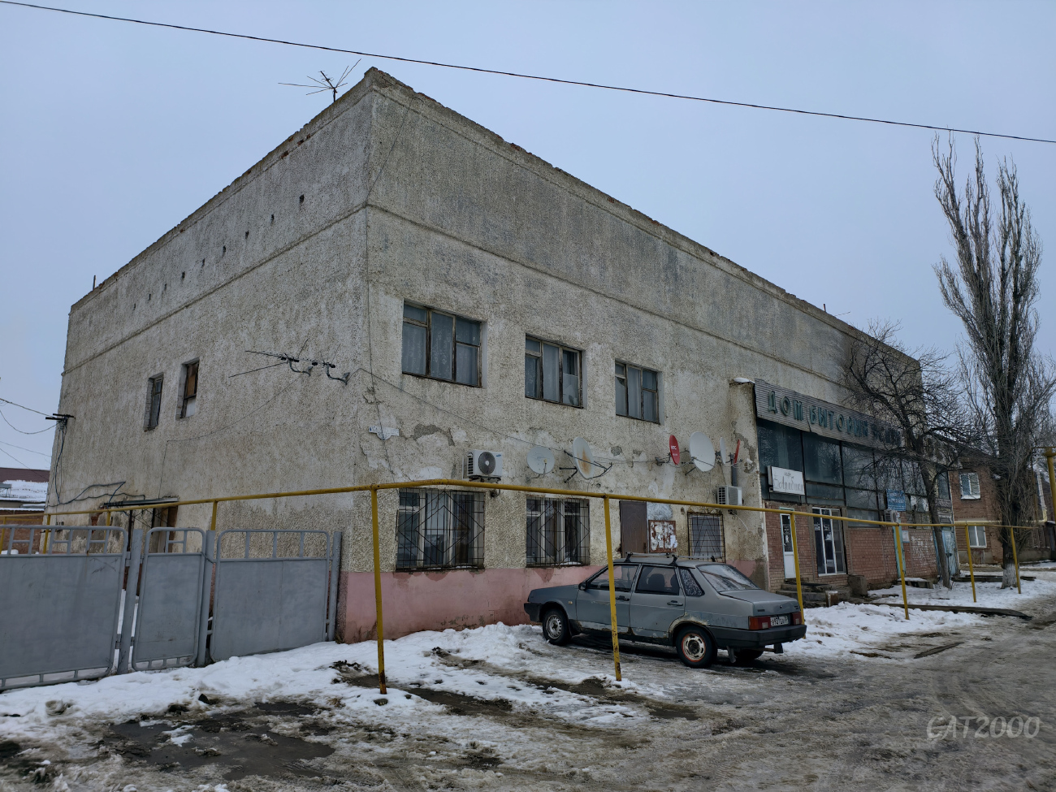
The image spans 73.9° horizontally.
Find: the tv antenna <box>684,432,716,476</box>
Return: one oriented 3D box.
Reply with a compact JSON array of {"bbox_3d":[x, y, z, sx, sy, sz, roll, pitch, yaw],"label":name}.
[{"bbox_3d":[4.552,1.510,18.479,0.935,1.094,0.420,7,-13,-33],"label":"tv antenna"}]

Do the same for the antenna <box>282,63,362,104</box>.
[{"bbox_3d":[-4.069,-6.321,14.190,1.800,0.520,0.750,-2,-11,14],"label":"antenna"}]

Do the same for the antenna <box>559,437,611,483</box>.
[{"bbox_3d":[1.176,1.295,14.397,1.000,0.950,0.900,-7,-13,34],"label":"antenna"}]

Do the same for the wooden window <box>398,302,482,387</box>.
[{"bbox_3d":[-1.539,-0.908,12.955,0.150,1.330,1.900,-10,-15,43],"label":"wooden window"}]

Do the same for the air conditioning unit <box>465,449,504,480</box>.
[{"bbox_3d":[-0.767,1.242,12.799,0.300,0.510,0.740,-10,-15,43],"label":"air conditioning unit"}]

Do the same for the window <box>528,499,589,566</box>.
[{"bbox_3d":[0.657,2.874,14.816,0.160,1.395,2.003,-10,-15,43],"label":"window"}]

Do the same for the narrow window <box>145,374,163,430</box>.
[{"bbox_3d":[-9.870,0.156,18.650,1.057,1.413,0.180,-10,-15,43],"label":"narrow window"}]

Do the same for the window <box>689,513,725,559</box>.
[{"bbox_3d":[4.835,3.846,18.999,0.150,1.318,1.796,-10,-15,43],"label":"window"}]

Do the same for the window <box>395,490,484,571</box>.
[{"bbox_3d":[-1.470,2.329,12.201,0.170,1.350,1.900,-10,-15,43],"label":"window"}]

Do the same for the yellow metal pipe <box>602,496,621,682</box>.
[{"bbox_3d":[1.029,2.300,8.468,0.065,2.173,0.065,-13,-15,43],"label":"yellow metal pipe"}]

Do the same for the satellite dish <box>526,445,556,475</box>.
[{"bbox_3d":[0.274,1.307,14.127,0.566,0.583,0.300,3,-11,-14],"label":"satellite dish"}]

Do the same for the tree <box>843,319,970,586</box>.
[{"bbox_3d":[13.864,1.931,25.643,4.100,9.500,4.100,-10,-15,43],"label":"tree"}]

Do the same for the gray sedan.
[{"bbox_3d":[1.957,3.206,10.831,4.200,1.450,1.660,-10,-16,43],"label":"gray sedan"}]

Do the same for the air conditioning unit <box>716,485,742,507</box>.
[{"bbox_3d":[5.716,2.850,19.790,0.300,0.565,0.840,-10,-15,43],"label":"air conditioning unit"}]

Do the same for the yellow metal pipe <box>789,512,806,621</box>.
[{"bbox_3d":[4.885,3.220,12.663,0.080,2.200,0.080,-10,-15,43],"label":"yellow metal pipe"}]

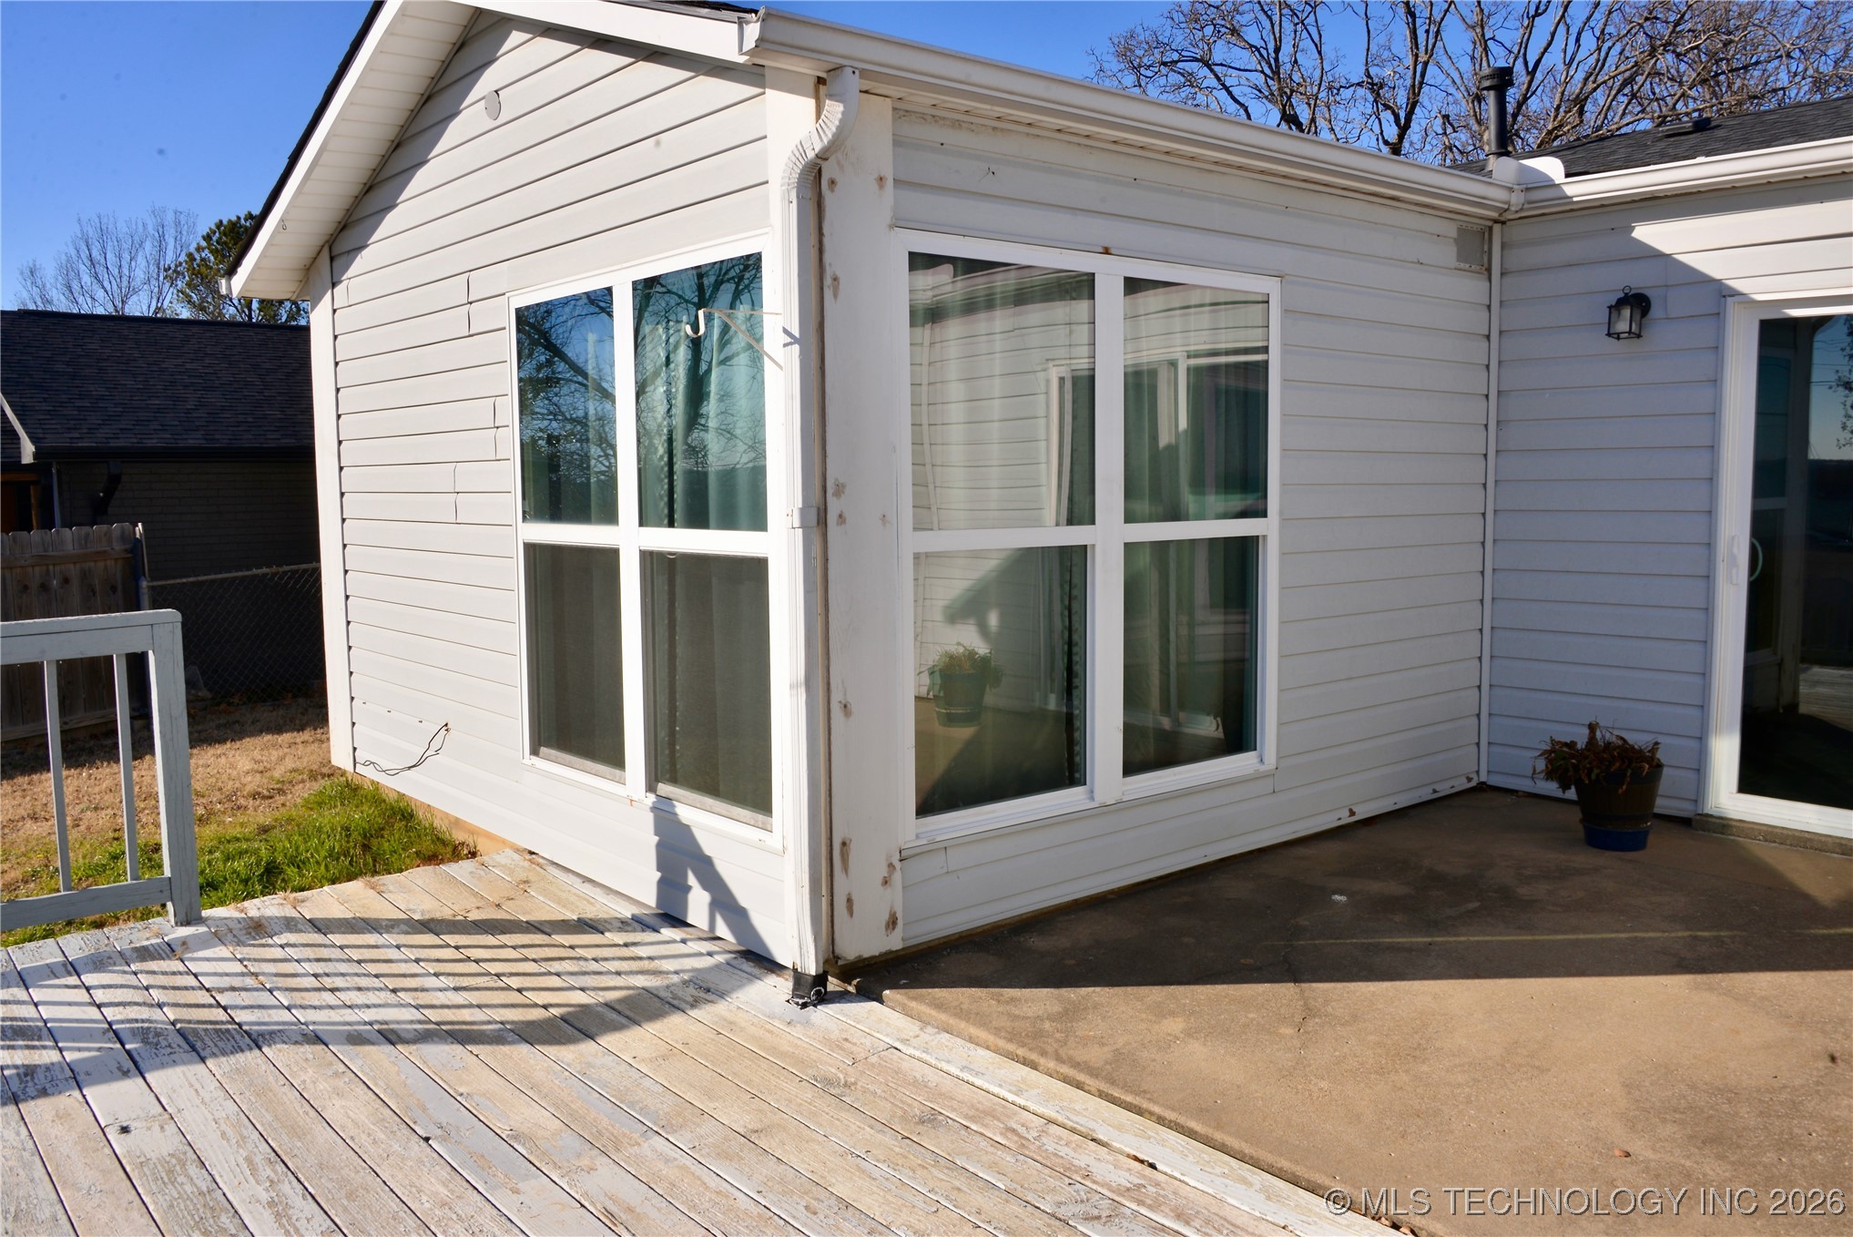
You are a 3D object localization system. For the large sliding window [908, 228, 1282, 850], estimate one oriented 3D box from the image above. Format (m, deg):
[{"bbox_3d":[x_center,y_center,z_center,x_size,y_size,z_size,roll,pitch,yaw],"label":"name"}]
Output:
[{"bbox_3d":[0.597,-0.277,4.715,1.790,1.770,0.100,-5,7,-41],"label":"large sliding window"}]

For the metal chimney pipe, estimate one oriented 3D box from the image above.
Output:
[{"bbox_3d":[3.327,-2.928,8.424,0.190,0.570,0.190,2,6,21],"label":"metal chimney pipe"}]

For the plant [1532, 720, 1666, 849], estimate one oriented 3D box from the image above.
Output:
[{"bbox_3d":[2.543,0.618,5.451,0.450,0.470,0.400,2,6,26],"label":"plant"}]

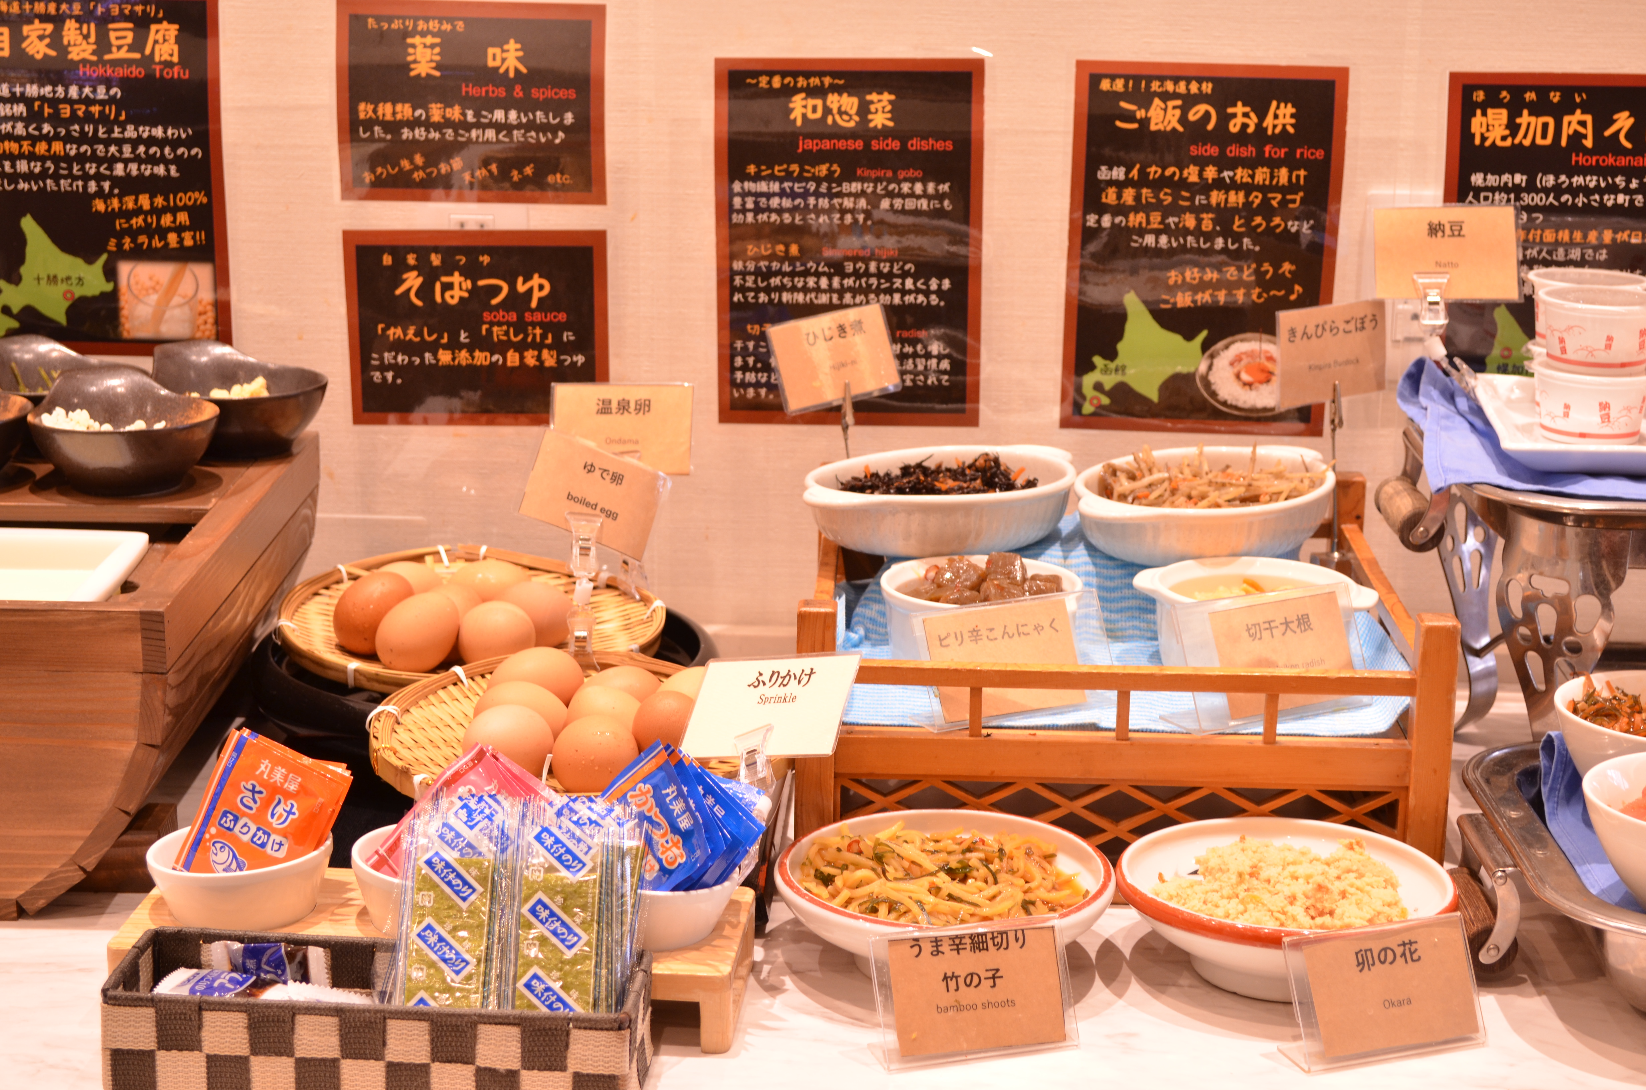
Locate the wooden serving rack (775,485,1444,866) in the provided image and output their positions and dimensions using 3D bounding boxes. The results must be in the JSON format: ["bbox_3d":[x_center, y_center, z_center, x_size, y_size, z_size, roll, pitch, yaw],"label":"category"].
[{"bbox_3d":[0.160,0.068,1.564,0.337,0.152,0.313,1,16,2],"label":"wooden serving rack"}]

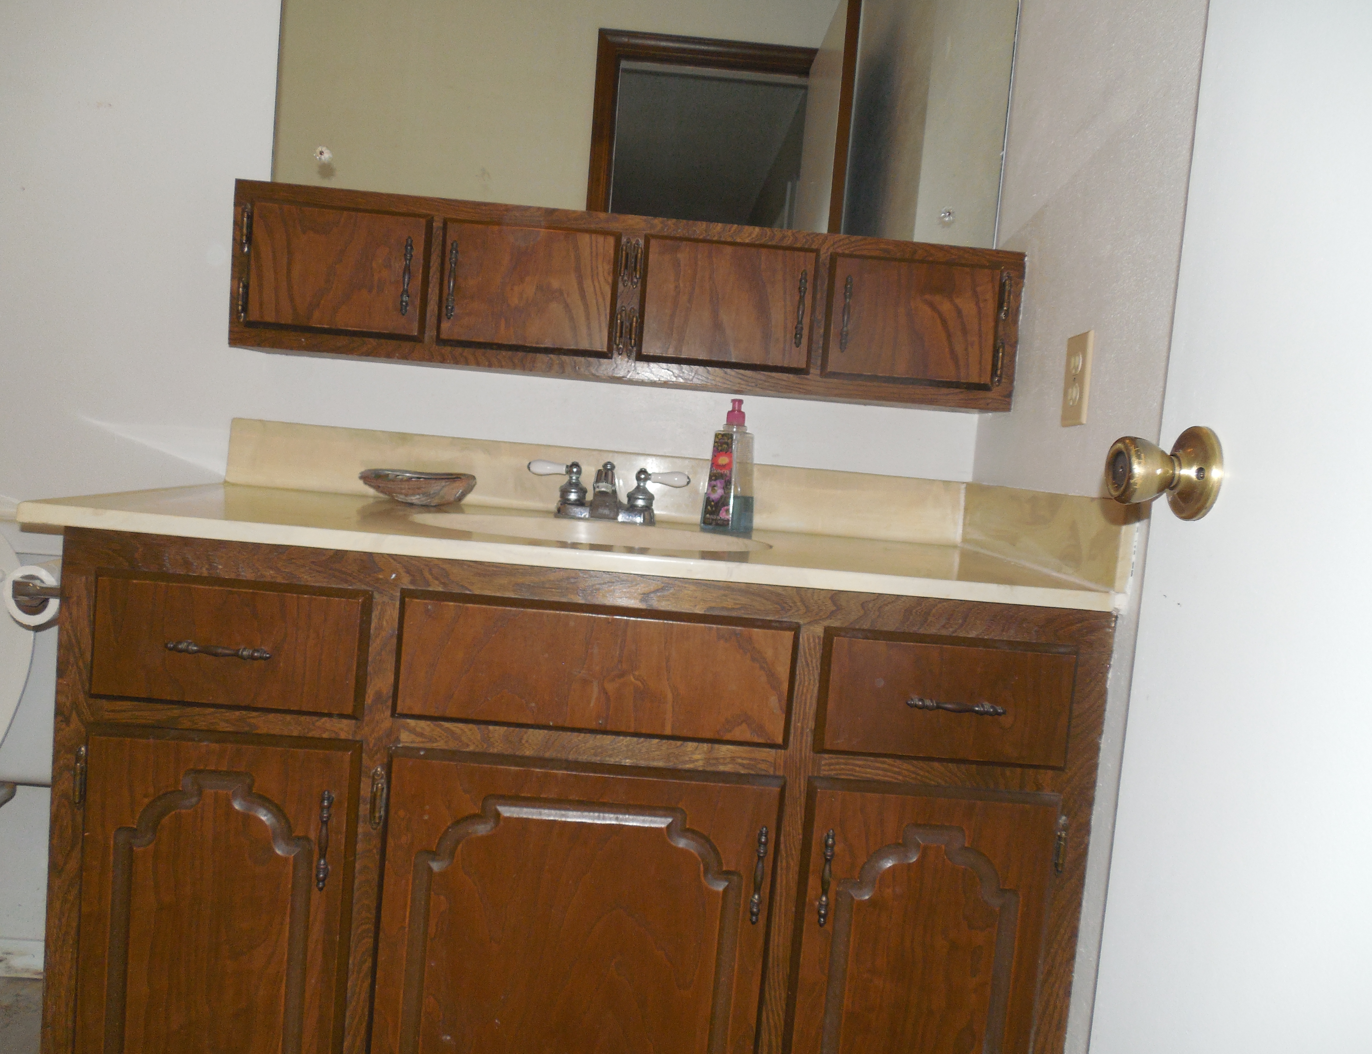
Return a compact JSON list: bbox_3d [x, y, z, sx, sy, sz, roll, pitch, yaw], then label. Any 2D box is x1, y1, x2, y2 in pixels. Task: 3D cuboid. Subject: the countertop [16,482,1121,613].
[{"bbox_3d":[-0.123,0.014,1.379,1.194,0.024,0.560,5,4,-3],"label":"countertop"}]

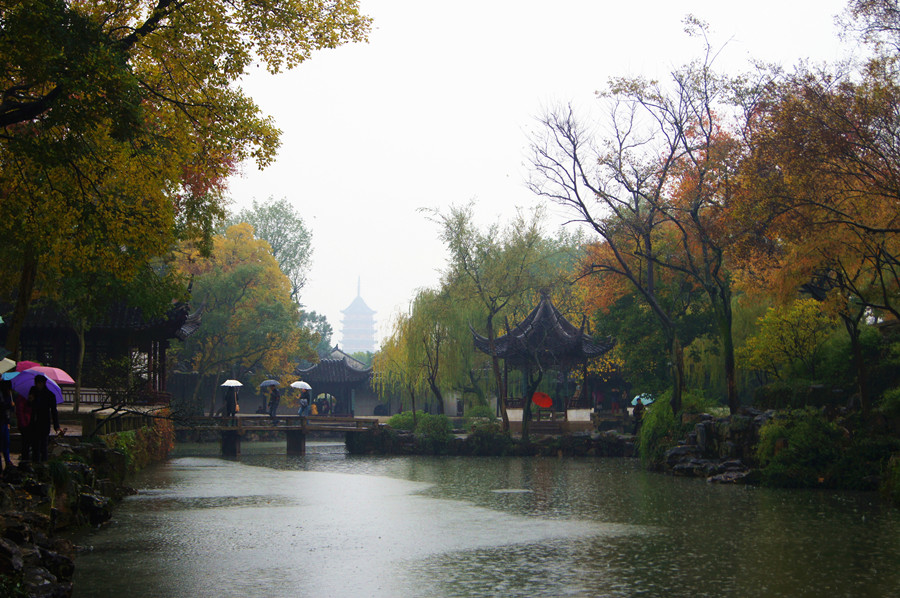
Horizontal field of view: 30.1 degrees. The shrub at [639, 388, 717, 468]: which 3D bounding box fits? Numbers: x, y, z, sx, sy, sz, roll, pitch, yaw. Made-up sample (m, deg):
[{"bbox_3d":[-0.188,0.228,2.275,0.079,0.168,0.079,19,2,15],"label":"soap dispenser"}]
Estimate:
[{"bbox_3d":[7.932,4.496,58.339,2.727,2.747,2.200,0,-3,0],"label":"shrub"}]

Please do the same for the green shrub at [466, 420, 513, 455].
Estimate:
[{"bbox_3d":[1.636,5.745,69.285,1.911,1.424,1.600,0,-3,0],"label":"green shrub"}]

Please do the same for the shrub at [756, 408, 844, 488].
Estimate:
[{"bbox_3d":[10.160,4.333,48.500,2.550,2.320,2.300,0,-3,0],"label":"shrub"}]

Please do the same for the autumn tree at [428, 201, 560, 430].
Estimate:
[{"bbox_3d":[2.053,0.812,75.500,6.050,10.330,5.600,0,-3,0],"label":"autumn tree"}]

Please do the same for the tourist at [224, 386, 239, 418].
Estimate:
[{"bbox_3d":[-9.141,4.497,70.000,0.590,1.670,0.400,0,-3,6],"label":"tourist"}]

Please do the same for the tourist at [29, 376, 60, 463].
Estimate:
[{"bbox_3d":[-7.857,2.324,32.420,0.580,1.720,0.380,0,-3,-6],"label":"tourist"}]

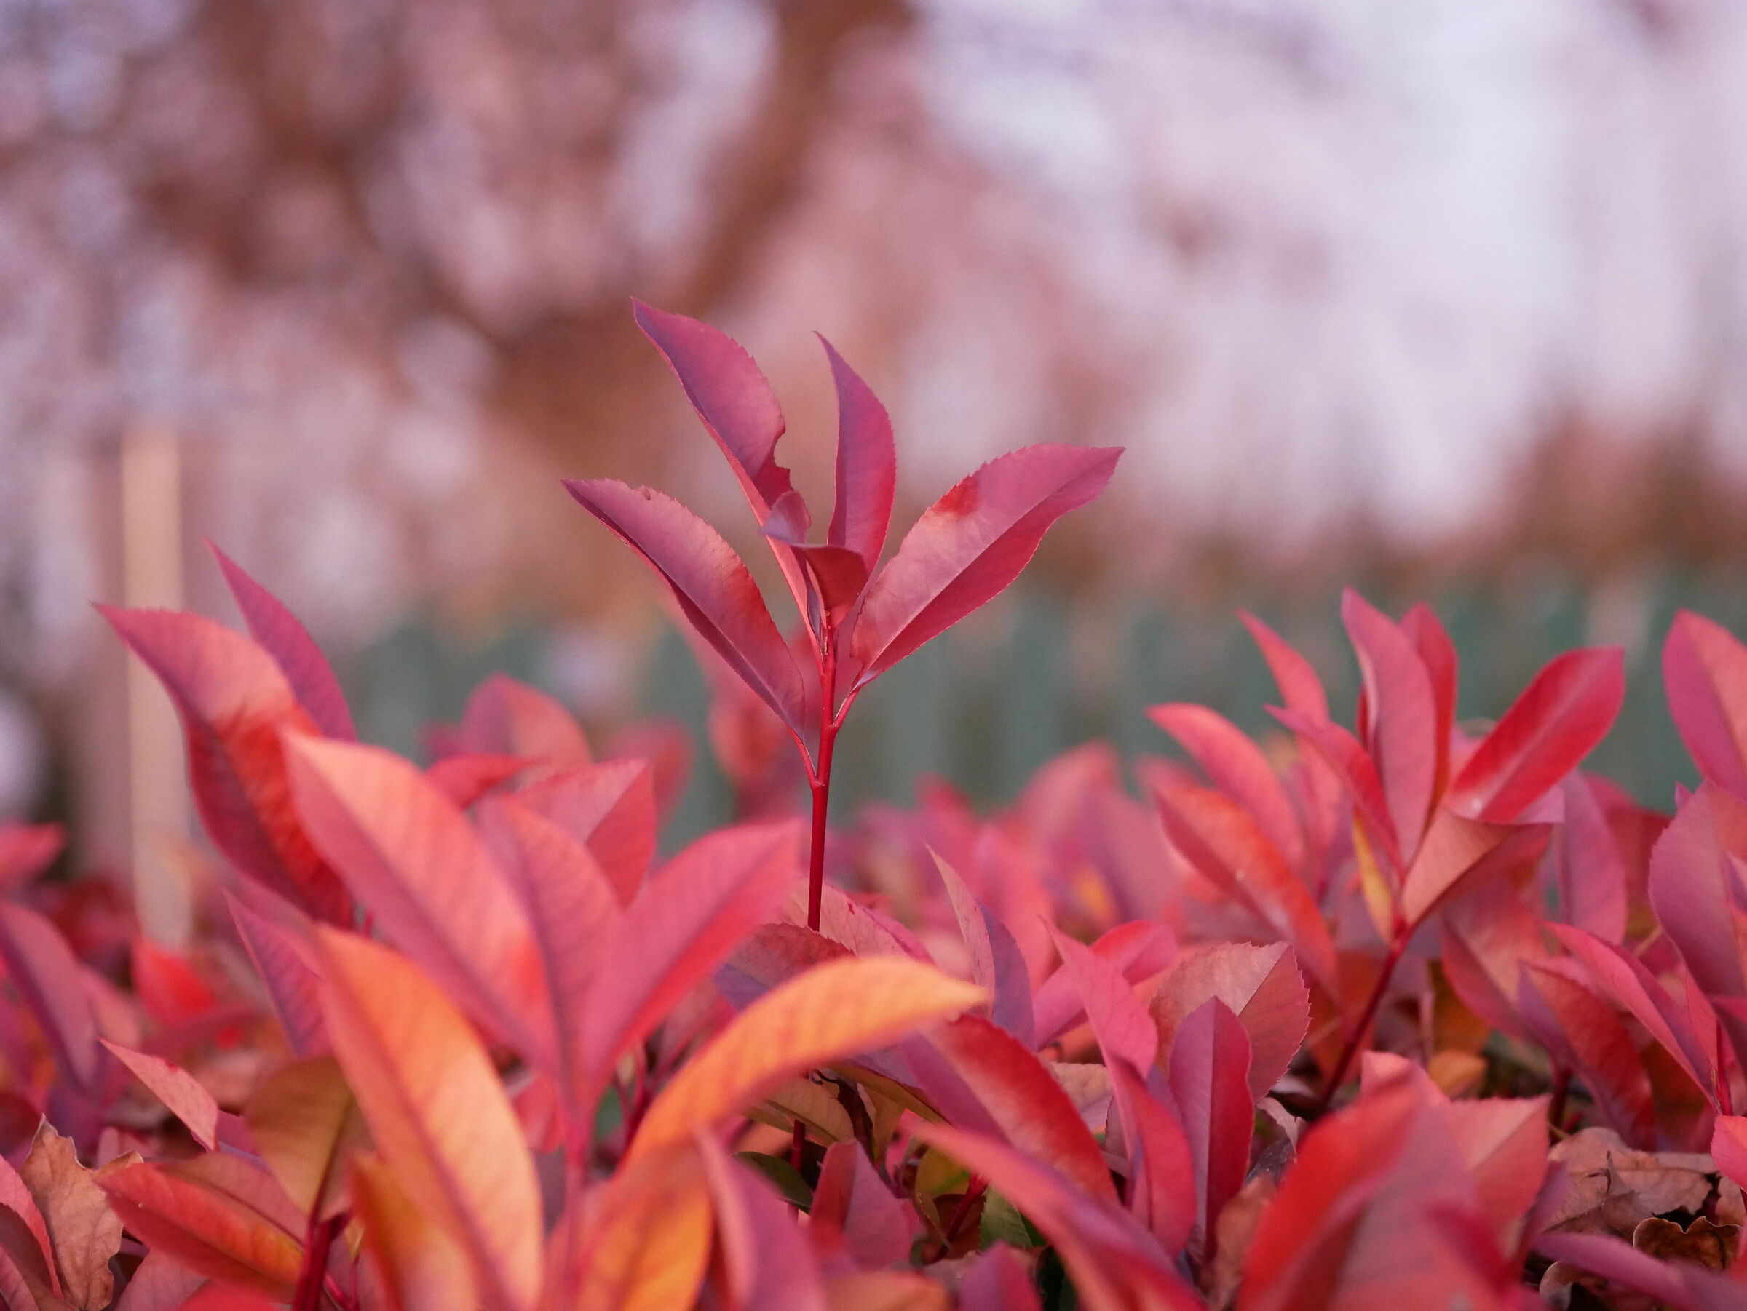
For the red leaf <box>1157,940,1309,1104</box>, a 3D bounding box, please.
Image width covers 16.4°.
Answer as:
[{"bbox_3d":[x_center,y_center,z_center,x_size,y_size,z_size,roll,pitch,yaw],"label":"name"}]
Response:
[{"bbox_3d":[0.078,0.081,1.330,0.031,0.044,0.012,33,-13,2],"label":"red leaf"}]

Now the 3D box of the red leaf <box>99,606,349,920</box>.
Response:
[{"bbox_3d":[-0.135,0.022,1.260,0.028,0.083,0.018,-42,8,-30],"label":"red leaf"}]

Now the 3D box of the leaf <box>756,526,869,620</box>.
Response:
[{"bbox_3d":[-0.012,-0.016,1.185,0.020,0.020,0.014,-17,30,-9],"label":"leaf"}]

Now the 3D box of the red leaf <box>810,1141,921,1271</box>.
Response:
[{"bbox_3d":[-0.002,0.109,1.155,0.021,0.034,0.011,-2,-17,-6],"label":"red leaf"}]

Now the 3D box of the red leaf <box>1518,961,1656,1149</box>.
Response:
[{"bbox_3d":[0.164,0.092,1.390,0.020,0.053,0.015,-37,6,-25],"label":"red leaf"}]

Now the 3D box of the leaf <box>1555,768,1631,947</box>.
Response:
[{"bbox_3d":[0.160,0.046,1.350,0.018,0.042,0.011,-9,-9,11],"label":"leaf"}]

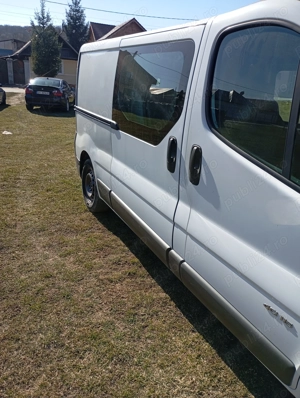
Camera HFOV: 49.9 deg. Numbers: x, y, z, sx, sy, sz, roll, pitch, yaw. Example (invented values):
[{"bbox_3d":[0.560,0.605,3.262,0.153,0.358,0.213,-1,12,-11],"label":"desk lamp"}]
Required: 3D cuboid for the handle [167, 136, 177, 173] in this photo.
[{"bbox_3d":[0.123,-0.240,1.769,0.045,0.195,0.045,-7,23,-25],"label":"handle"}]

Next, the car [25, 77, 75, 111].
[{"bbox_3d":[-4.791,-5.156,15.766,1.820,1.430,4.530,1,20,-8],"label":"car"}]

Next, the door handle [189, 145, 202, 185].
[{"bbox_3d":[0.225,-0.163,1.575,0.045,0.194,0.045,-7,23,-25],"label":"door handle"}]

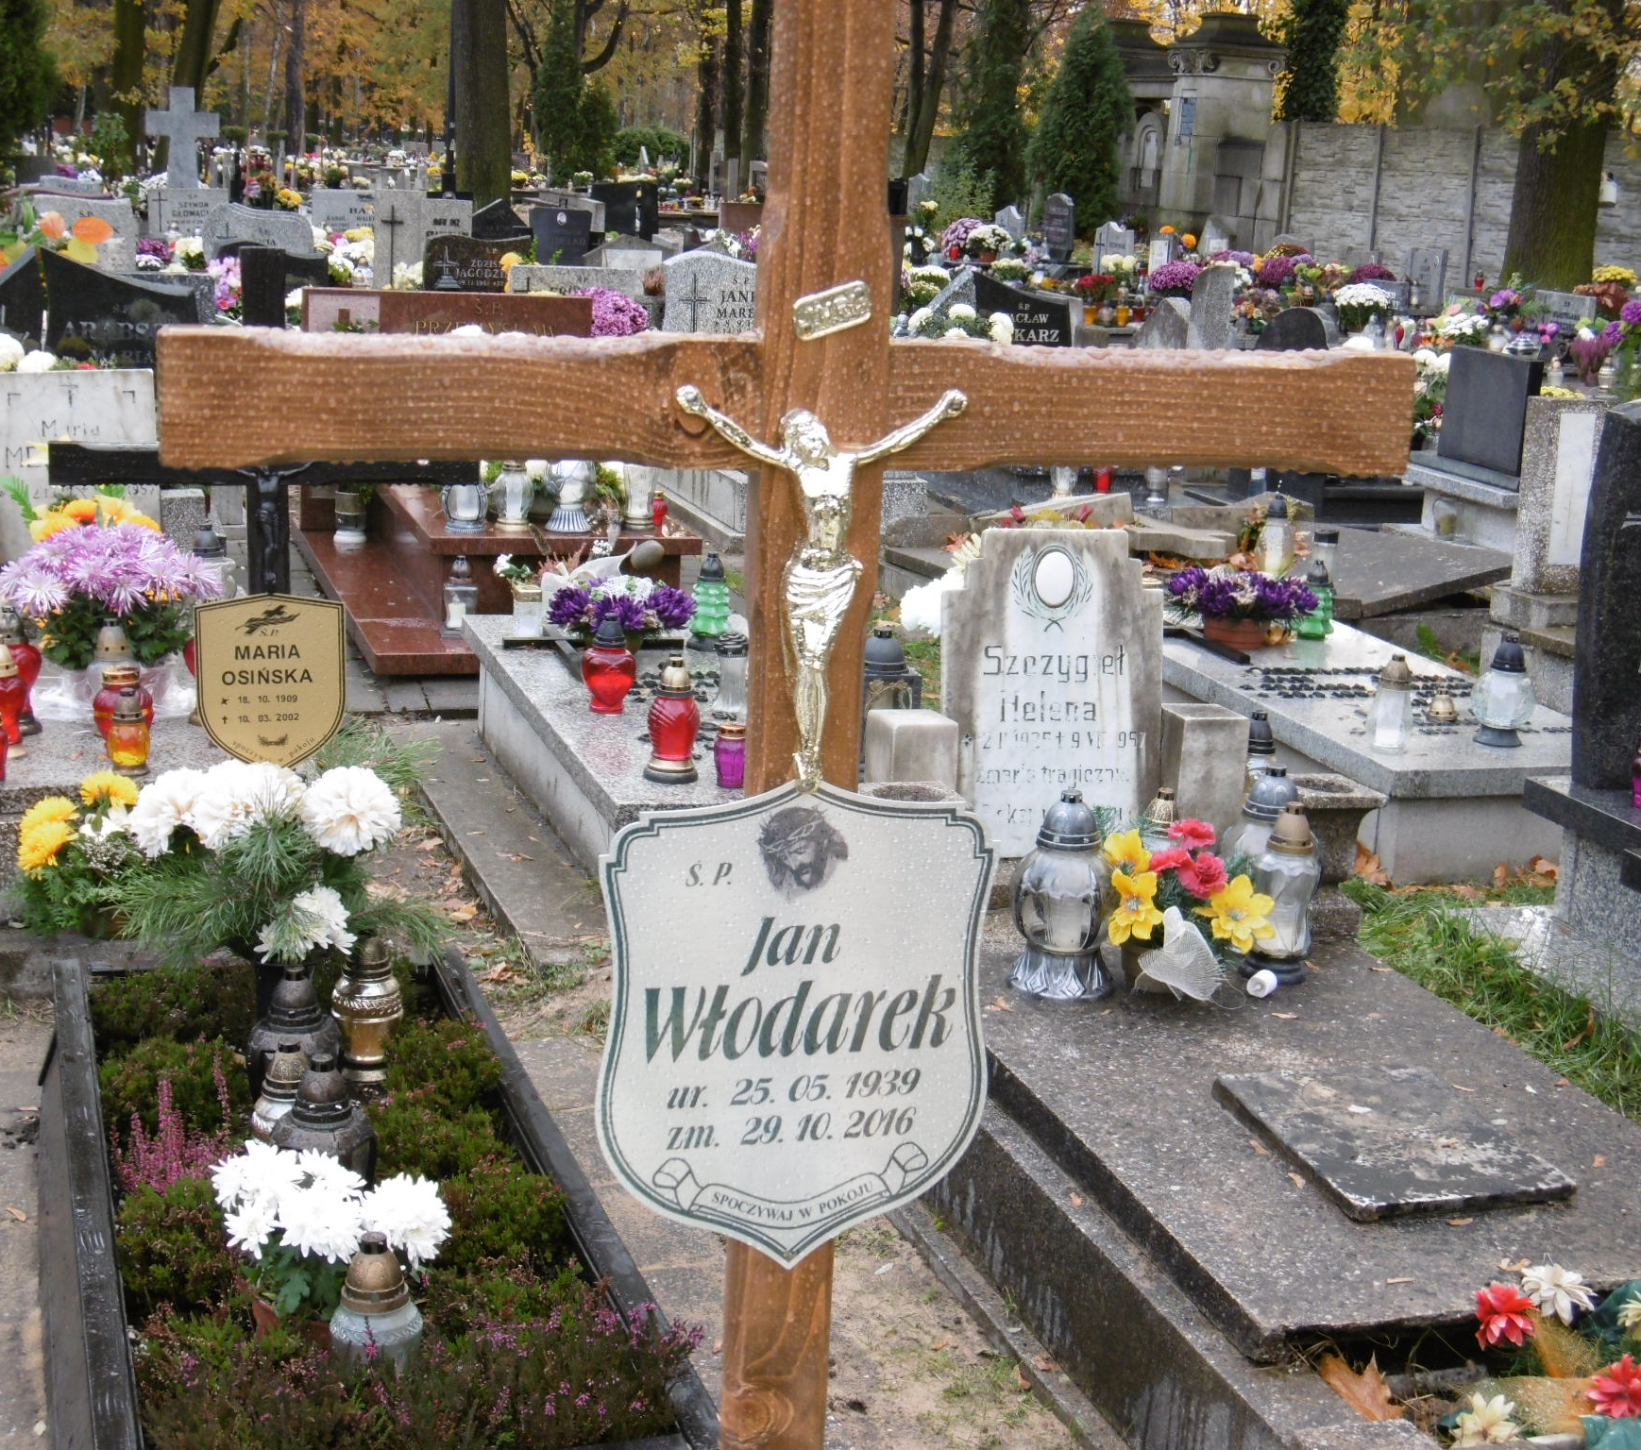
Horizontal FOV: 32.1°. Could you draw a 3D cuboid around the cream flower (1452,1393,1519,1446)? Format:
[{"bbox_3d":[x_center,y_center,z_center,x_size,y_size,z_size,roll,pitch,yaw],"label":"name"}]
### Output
[{"bbox_3d":[0.698,0.730,2.990,0.066,0.050,0.055,5,13,14],"label":"cream flower"}]

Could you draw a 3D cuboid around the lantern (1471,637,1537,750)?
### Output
[{"bbox_3d":[1.525,-0.072,6.363,0.143,0.240,0.143,-1,13,-16],"label":"lantern"}]

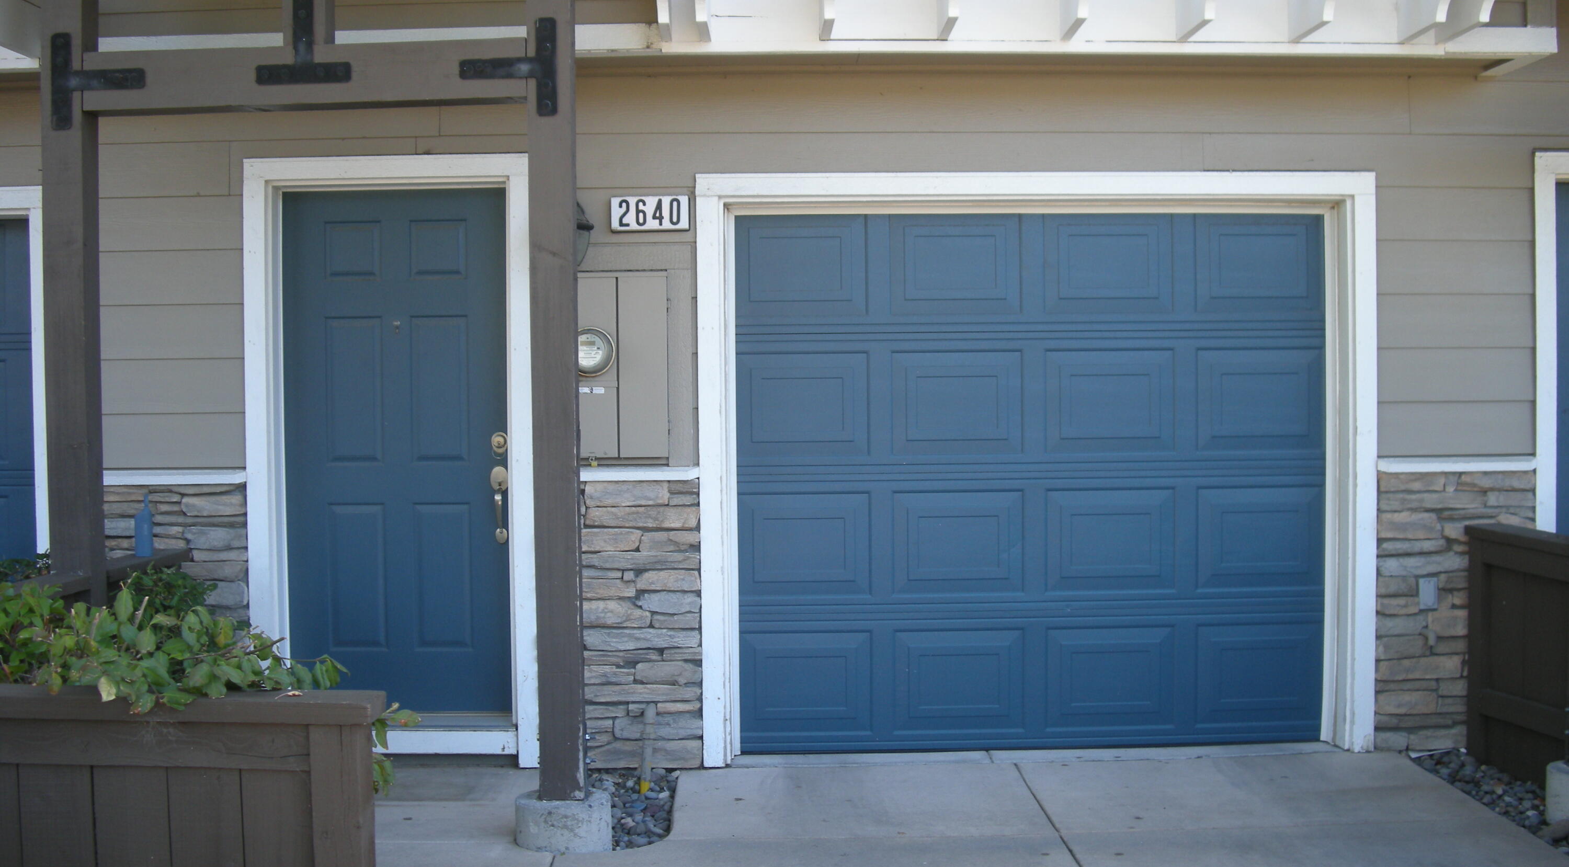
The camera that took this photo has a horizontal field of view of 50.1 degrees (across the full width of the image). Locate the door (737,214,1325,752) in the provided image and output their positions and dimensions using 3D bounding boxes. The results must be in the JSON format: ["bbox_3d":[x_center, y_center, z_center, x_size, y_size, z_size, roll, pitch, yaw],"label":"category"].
[{"bbox_3d":[0.960,0.189,6.582,2.320,2.110,0.050,-1,2,-2],"label":"door"}]

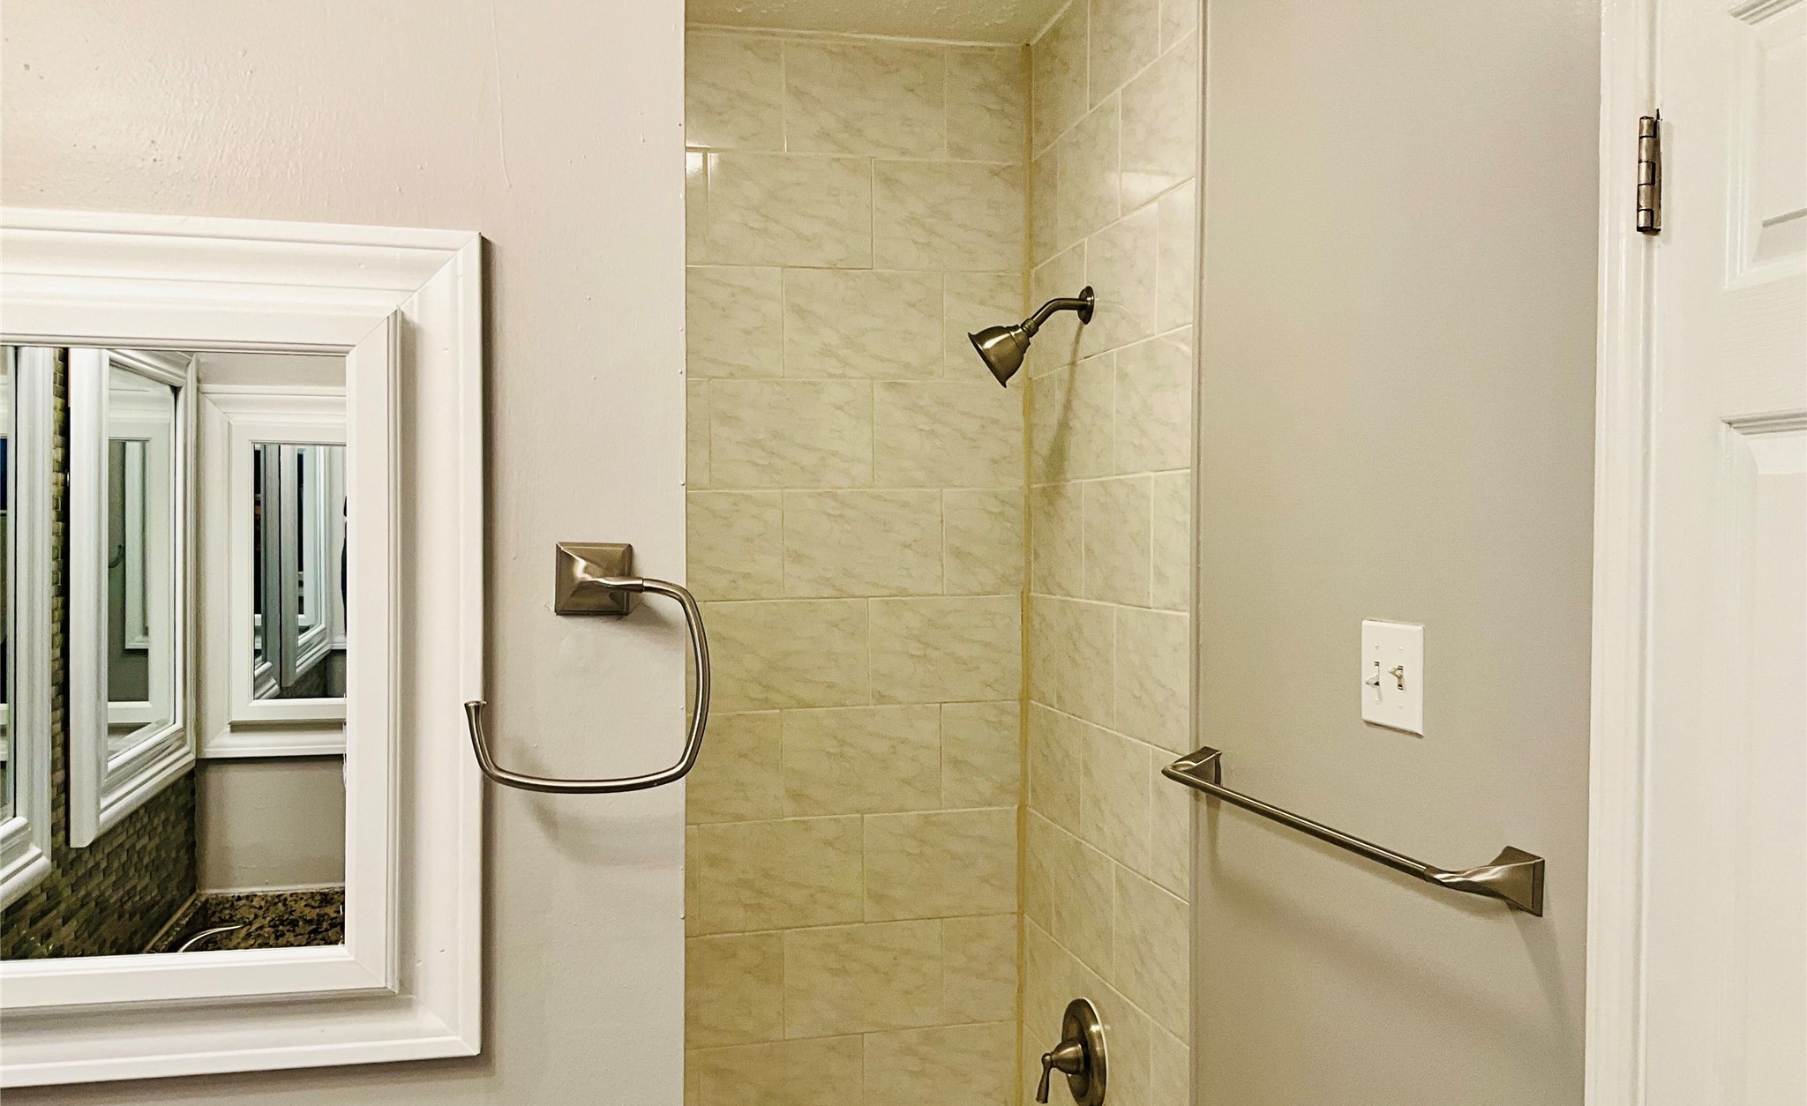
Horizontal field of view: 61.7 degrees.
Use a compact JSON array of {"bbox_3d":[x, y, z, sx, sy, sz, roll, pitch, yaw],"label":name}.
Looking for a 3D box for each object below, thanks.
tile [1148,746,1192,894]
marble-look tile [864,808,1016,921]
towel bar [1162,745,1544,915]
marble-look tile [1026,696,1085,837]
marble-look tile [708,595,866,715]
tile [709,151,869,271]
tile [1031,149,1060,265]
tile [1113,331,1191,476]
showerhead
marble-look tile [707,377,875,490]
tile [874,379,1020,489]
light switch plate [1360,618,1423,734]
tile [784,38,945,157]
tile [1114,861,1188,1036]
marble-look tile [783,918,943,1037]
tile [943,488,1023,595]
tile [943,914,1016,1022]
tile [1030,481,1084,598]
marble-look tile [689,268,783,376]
[{"bbox_3d":[0.392,0.391,2.199,0.010,0.203,0.141,0,1,-13],"label":"tile"},{"bbox_3d":[0.071,0.592,2.858,0.294,0.200,0.010,0,1,-13],"label":"marble-look tile"},{"bbox_3d":[0.459,0.297,1.722,0.080,0.053,0.735,0,1,-13],"label":"towel bar"},{"bbox_3d":[0.274,0.383,2.702,0.010,0.200,0.300,0,1,-13],"label":"marble-look tile"},{"bbox_3d":[-0.210,0.186,2.787,0.298,0.200,0.010,0,1,-13],"label":"marble-look tile"},{"bbox_3d":[-0.208,-0.630,2.796,0.307,0.203,0.012,0,1,-15],"label":"tile"},{"bbox_3d":[0.265,-0.636,2.780,0.010,0.204,0.153,0,1,-13],"label":"tile"},{"bbox_3d":[0.377,-0.220,2.273,0.010,0.201,0.299,0,1,-13],"label":"tile"},{"bbox_3d":[0.205,-0.363,2.520,0.207,0.177,0.107,0,1,-13],"label":"showerhead"},{"bbox_3d":[-0.209,-0.220,2.780,0.299,0.200,0.010,0,1,-13],"label":"marble-look tile"},{"bbox_3d":[0.090,-0.224,2.862,0.297,0.202,0.010,0,1,-14],"label":"tile"},{"bbox_3d":[0.522,0.132,1.619,0.012,0.114,0.117,0,1,-13],"label":"light switch plate"},{"bbox_3d":[-0.070,-0.840,2.814,0.303,0.205,0.010,0,1,-14],"label":"tile"},{"bbox_3d":[0.377,0.599,2.294,0.012,0.203,0.294,0,1,-13],"label":"tile"},{"bbox_3d":[-0.074,0.801,2.856,0.304,0.203,0.012,0,1,-15],"label":"marble-look tile"},{"bbox_3d":[0.155,-0.021,2.881,0.159,0.200,0.010,0,1,-14],"label":"tile"},{"bbox_3d":[0.145,0.795,2.878,0.144,0.200,0.010,0,1,-13],"label":"tile"},{"bbox_3d":[0.277,-0.021,2.688,0.010,0.202,0.292,0,1,-13],"label":"tile"},{"bbox_3d":[-0.368,-0.423,2.741,0.302,0.200,0.010,0,1,-13],"label":"marble-look tile"}]

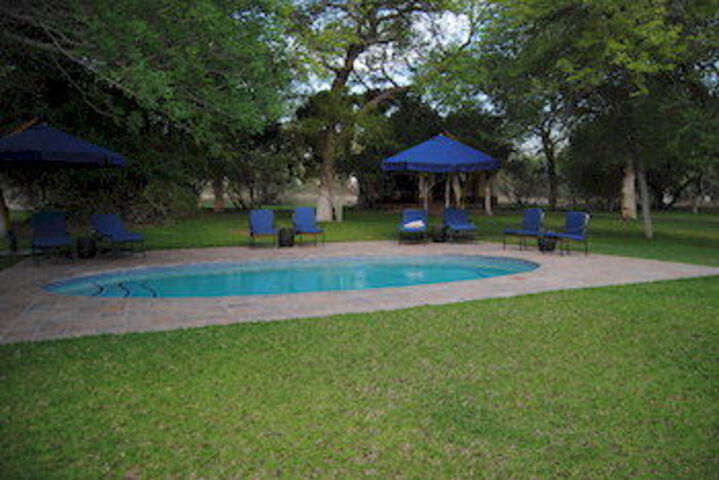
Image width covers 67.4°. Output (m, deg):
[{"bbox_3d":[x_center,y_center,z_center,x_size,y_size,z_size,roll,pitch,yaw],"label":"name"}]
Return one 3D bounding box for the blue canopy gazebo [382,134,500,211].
[{"bbox_3d":[4.600,-3.625,29.790,6.500,4.500,6.500,0,6,0],"label":"blue canopy gazebo"}]

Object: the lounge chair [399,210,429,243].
[{"bbox_3d":[1.450,-0.343,14.483,0.680,0.940,0.850,1,6,12],"label":"lounge chair"}]

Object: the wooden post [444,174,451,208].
[{"bbox_3d":[4.877,-2.517,29.896,0.220,2.350,0.220,0,5,0],"label":"wooden post"}]

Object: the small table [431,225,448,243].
[{"bbox_3d":[2.230,-0.185,15.052,0.450,0.480,0.450,0,6,0],"label":"small table"}]

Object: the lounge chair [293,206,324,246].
[{"bbox_3d":[-1.357,-0.338,14.433,0.680,0.940,0.850,-2,6,-17],"label":"lounge chair"}]

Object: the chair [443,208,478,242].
[{"bbox_3d":[2.824,-0.400,15.080,0.680,0.940,0.850,-1,6,-13],"label":"chair"}]

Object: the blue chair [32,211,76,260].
[{"bbox_3d":[-6.334,-0.040,11.146,0.680,0.970,0.850,-4,7,-35],"label":"blue chair"}]

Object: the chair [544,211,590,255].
[{"bbox_3d":[4.700,-0.171,12.190,0.820,1.000,0.660,-4,7,-37],"label":"chair"}]

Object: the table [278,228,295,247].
[{"bbox_3d":[-1.922,-0.065,14.258,0.380,0.430,0.380,0,5,0],"label":"table"}]

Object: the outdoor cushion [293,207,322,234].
[{"bbox_3d":[-1.330,-0.532,14.164,0.640,0.680,0.680,-2,6,-17],"label":"outdoor cushion"}]

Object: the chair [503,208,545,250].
[{"bbox_3d":[4.098,-0.248,13.437,0.820,0.950,0.660,-3,6,-30],"label":"chair"}]

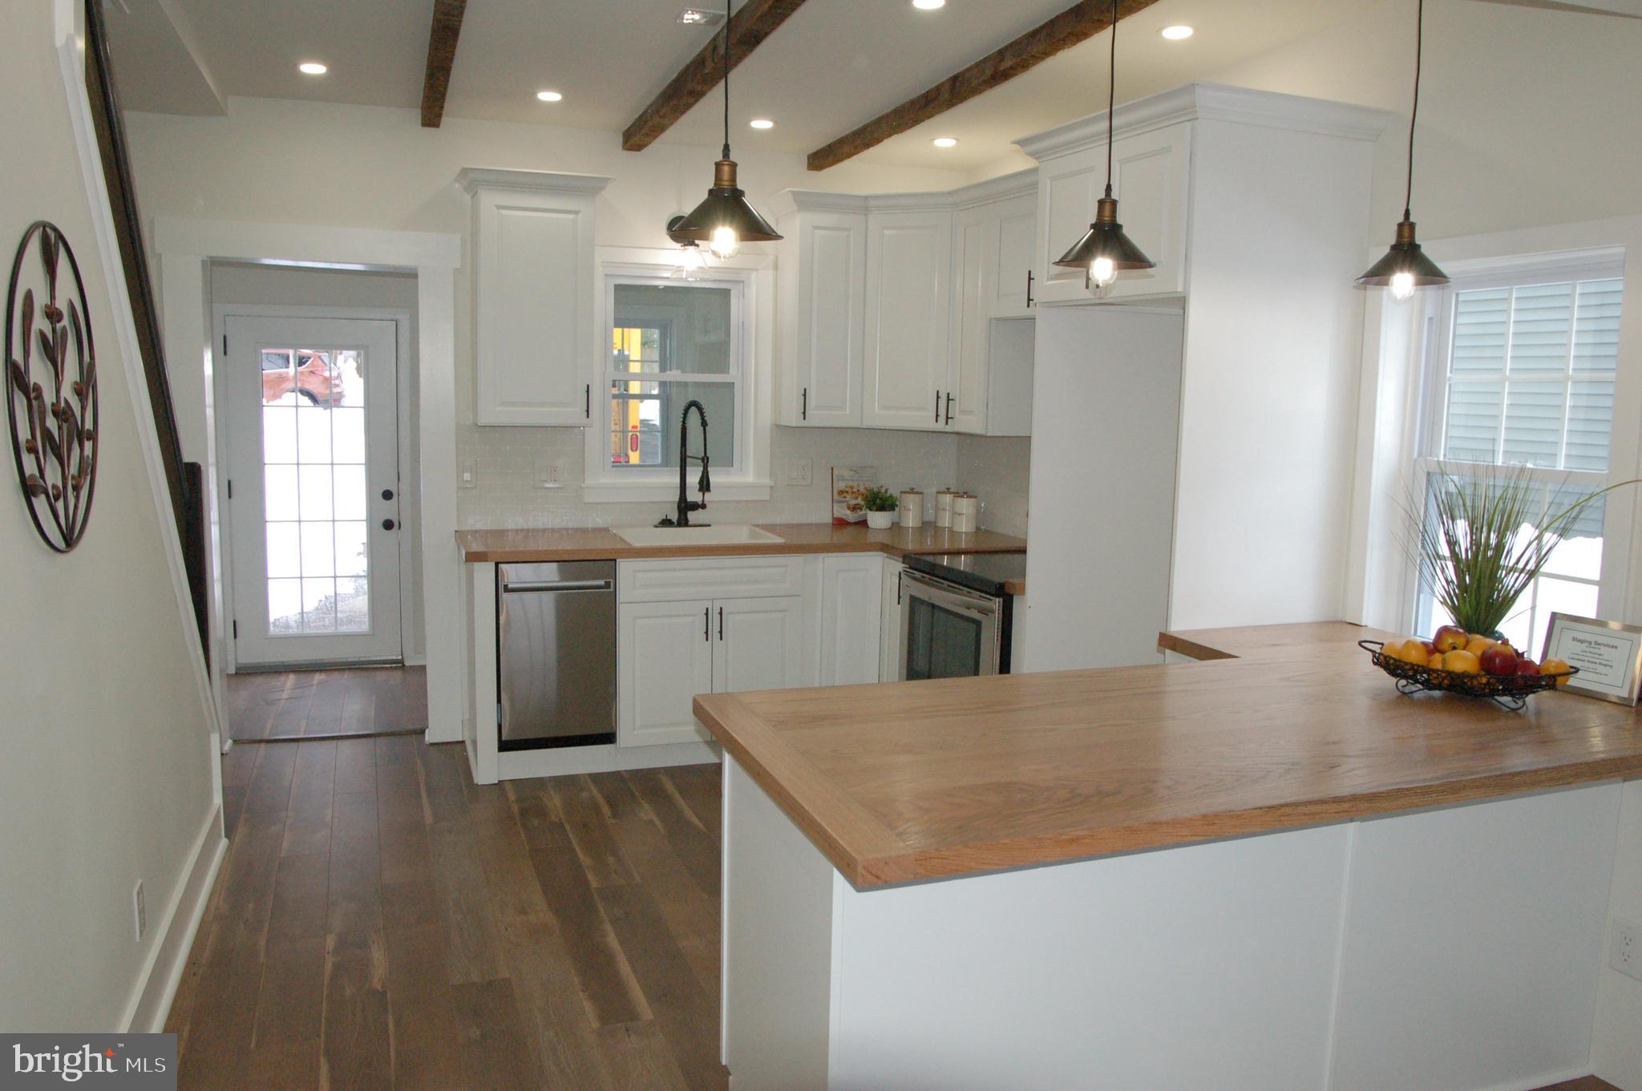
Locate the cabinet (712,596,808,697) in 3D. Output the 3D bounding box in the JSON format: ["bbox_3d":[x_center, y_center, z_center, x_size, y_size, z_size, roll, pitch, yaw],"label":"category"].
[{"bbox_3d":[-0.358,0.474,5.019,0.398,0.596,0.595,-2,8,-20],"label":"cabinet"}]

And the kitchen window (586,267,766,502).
[{"bbox_3d":[-0.625,-0.725,5.076,0.850,1.058,0.120,-2,8,-20],"label":"kitchen window"}]

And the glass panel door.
[{"bbox_3d":[-2.888,-0.290,6.541,0.886,1.988,0.045,-1,8,-21],"label":"glass panel door"}]

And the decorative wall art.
[{"bbox_3d":[-1.339,-0.274,1.998,0.035,0.584,0.606,-1,8,-21],"label":"decorative wall art"}]

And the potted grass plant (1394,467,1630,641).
[{"bbox_3d":[1.655,0.046,2.740,0.420,0.480,0.440,-1,8,-21],"label":"potted grass plant"}]

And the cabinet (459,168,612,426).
[{"bbox_3d":[-1.220,-1.026,4.859,0.592,1.024,0.384,-1,8,-21],"label":"cabinet"}]

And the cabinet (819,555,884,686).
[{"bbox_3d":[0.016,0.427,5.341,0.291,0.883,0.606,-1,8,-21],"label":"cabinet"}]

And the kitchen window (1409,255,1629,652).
[{"bbox_3d":[1.763,-0.221,2.936,0.110,1.020,0.590,-2,8,-20],"label":"kitchen window"}]

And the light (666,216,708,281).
[{"bbox_3d":[-0.598,-1.356,5.131,0.167,0.308,0.247,-1,8,-21],"label":"light"}]

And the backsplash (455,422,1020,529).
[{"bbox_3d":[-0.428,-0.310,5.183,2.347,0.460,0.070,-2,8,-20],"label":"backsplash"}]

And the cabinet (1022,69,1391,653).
[{"bbox_3d":[1.077,-0.074,3.537,0.686,2.335,0.872,-2,8,-20],"label":"cabinet"}]

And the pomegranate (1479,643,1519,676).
[{"bbox_3d":[1.399,0.235,2.348,0.078,0.078,0.078,-1,8,-21],"label":"pomegranate"}]

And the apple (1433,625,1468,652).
[{"bbox_3d":[1.410,0.212,2.550,0.078,0.070,0.078,-2,8,-20],"label":"apple"}]

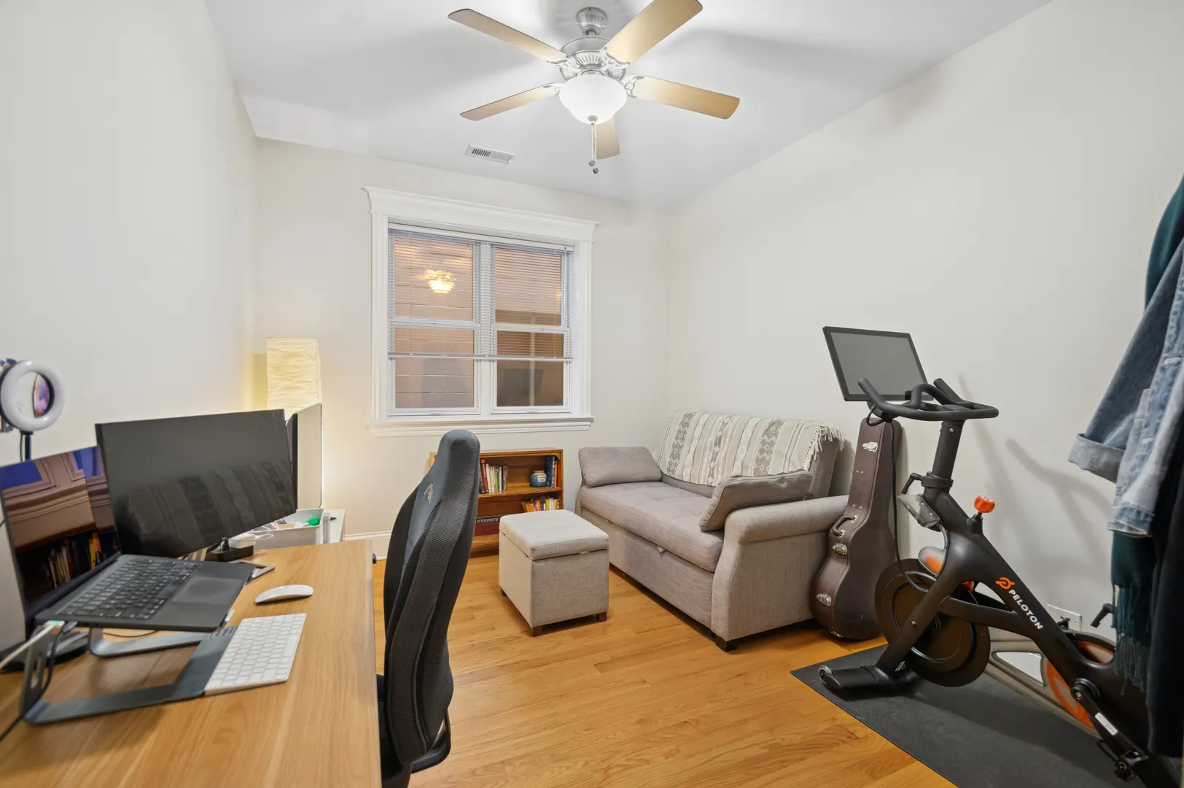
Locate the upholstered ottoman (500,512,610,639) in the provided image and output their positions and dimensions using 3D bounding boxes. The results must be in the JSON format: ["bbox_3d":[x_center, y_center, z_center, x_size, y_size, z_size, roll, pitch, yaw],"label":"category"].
[{"bbox_3d":[-0.225,0.949,2.719,0.416,0.449,0.562,0,2,-26],"label":"upholstered ottoman"}]

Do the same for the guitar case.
[{"bbox_3d":[1.367,0.663,2.474,0.421,1.075,0.136,13,-3,-22],"label":"guitar case"}]

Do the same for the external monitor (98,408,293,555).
[{"bbox_3d":[-1.090,0.245,1.407,0.060,0.364,0.592,-7,1,4],"label":"external monitor"}]

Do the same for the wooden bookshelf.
[{"bbox_3d":[-0.684,0.779,3.620,0.929,0.738,0.206,0,2,-22],"label":"wooden bookshelf"}]

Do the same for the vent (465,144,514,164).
[{"bbox_3d":[-0.673,-1.597,3.299,0.308,0.020,0.154,0,2,-26],"label":"vent"}]

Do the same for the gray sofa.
[{"bbox_3d":[0.665,0.671,3.245,0.949,0.989,1.737,0,2,-26],"label":"gray sofa"}]

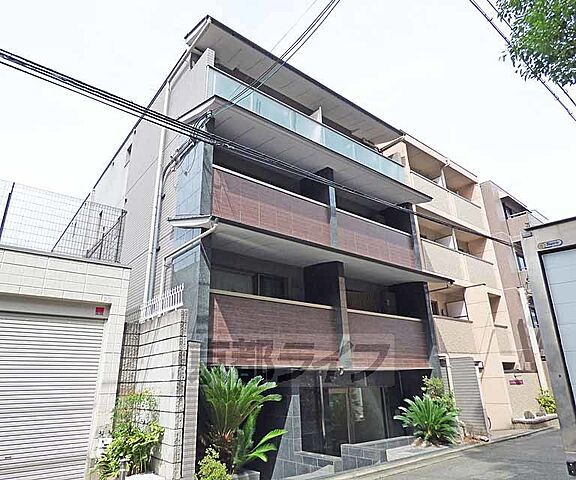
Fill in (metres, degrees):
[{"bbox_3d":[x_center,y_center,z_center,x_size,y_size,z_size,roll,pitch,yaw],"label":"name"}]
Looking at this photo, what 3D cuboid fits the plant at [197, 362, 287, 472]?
[{"bbox_3d":[-0.737,2.908,5.614,1.250,1.500,1.200,14,-26,-36],"label":"plant"}]

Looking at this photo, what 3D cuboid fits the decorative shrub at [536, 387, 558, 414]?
[{"bbox_3d":[9.639,5.964,12.800,0.850,0.900,0.800,14,-24,-35],"label":"decorative shrub"}]

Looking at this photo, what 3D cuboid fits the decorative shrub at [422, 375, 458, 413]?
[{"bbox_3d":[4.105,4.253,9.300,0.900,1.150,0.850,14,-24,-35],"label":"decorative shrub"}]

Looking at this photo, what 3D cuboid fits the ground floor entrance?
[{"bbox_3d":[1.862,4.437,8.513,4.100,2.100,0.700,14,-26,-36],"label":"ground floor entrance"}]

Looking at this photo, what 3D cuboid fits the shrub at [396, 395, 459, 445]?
[{"bbox_3d":[3.409,4.414,8.500,1.400,1.050,1.350,14,-24,-35],"label":"shrub"}]

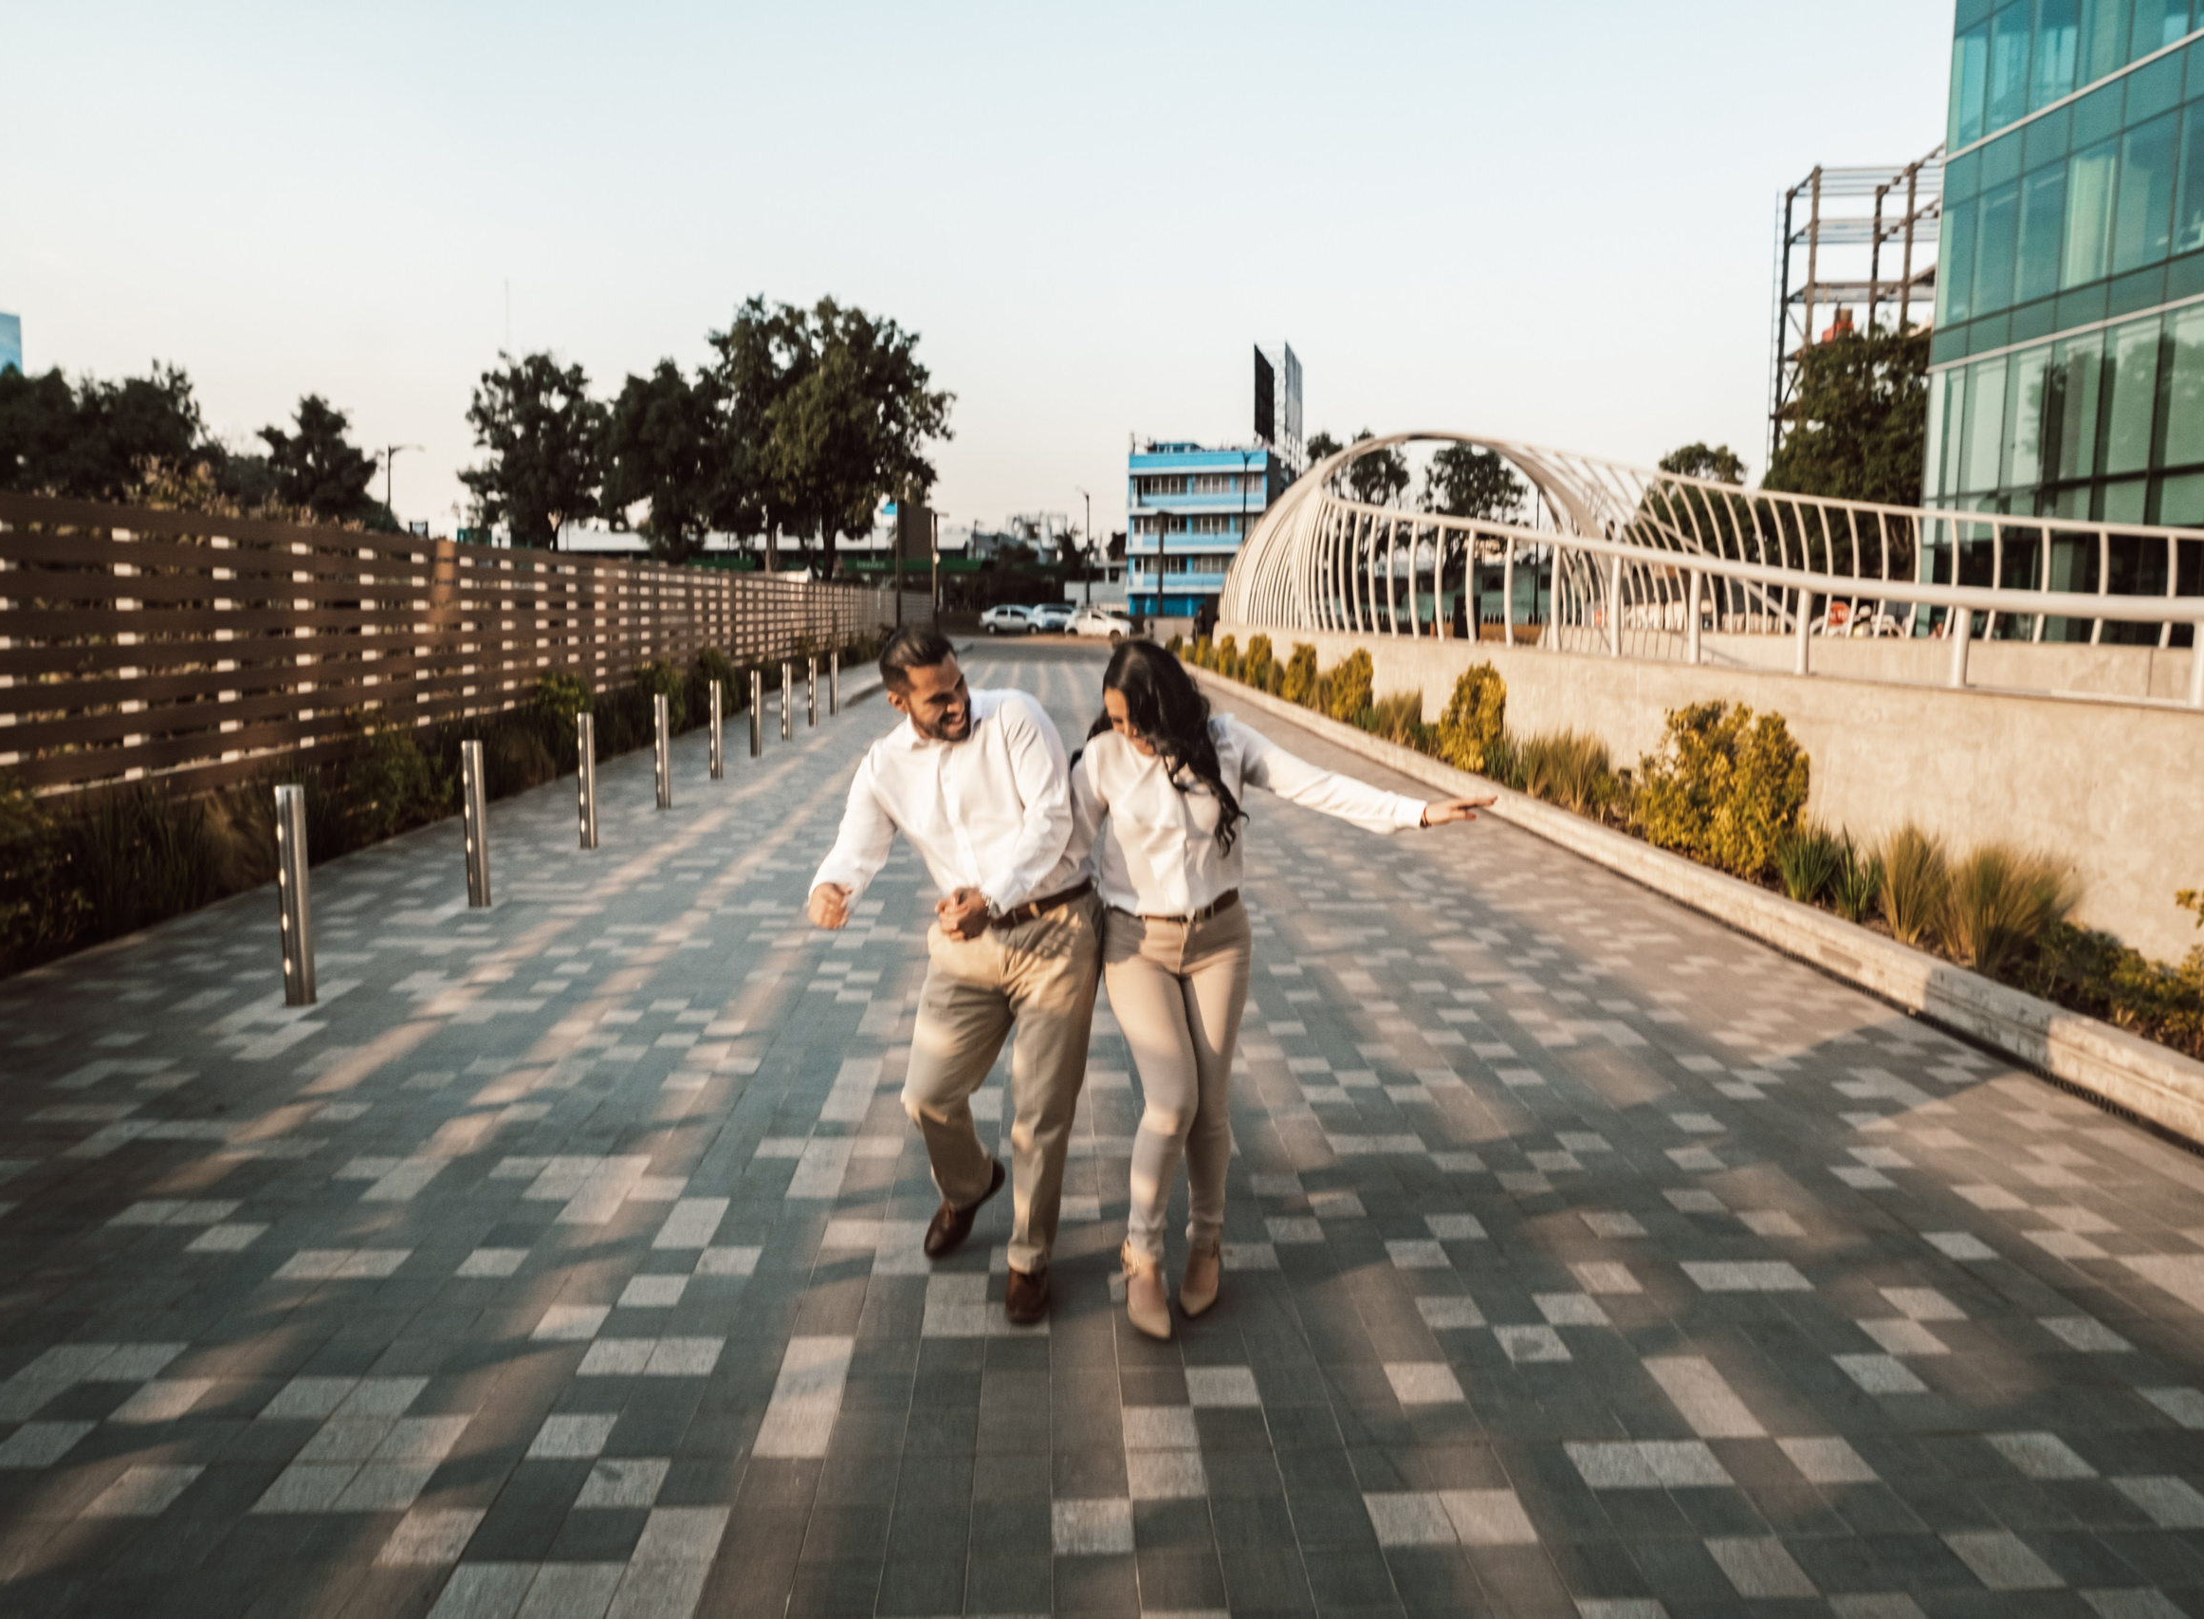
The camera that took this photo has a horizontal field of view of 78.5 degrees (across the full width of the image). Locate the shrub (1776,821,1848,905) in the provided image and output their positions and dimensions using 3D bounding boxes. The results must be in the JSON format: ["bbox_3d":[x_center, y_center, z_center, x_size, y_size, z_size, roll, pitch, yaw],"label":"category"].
[{"bbox_3d":[3.779,0.293,7.195,0.400,0.440,0.420,0,8,-2],"label":"shrub"}]

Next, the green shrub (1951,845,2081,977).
[{"bbox_3d":[3.931,0.430,5.830,0.470,0.540,0.470,1,6,-3],"label":"green shrub"}]

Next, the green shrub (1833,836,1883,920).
[{"bbox_3d":[3.753,0.343,6.680,0.250,0.410,0.250,1,6,-3],"label":"green shrub"}]

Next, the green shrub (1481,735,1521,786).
[{"bbox_3d":[3.500,-0.433,11.822,0.400,0.400,0.400,0,9,-2],"label":"green shrub"}]

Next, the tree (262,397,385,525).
[{"bbox_3d":[-29.481,-10.828,50.946,4.700,9.304,4.700,0,9,0],"label":"tree"}]

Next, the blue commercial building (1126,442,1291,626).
[{"bbox_3d":[8.333,-20.345,101.779,10.173,12.651,11.000,2,9,16],"label":"blue commercial building"}]

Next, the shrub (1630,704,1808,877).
[{"bbox_3d":[3.756,-0.126,8.180,0.950,1.020,1.150,0,8,-2],"label":"shrub"}]

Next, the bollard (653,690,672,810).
[{"bbox_3d":[-3.530,-0.462,10.846,0.103,0.900,0.103,1,6,-3],"label":"bollard"}]

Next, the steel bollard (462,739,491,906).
[{"bbox_3d":[-3.524,0.079,7.599,0.118,0.931,0.118,0,9,0],"label":"steel bollard"}]

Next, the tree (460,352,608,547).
[{"bbox_3d":[-21.336,-11.600,50.827,5.600,10.865,5.600,0,9,0],"label":"tree"}]

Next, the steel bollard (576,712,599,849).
[{"bbox_3d":[-3.451,-0.188,9.066,0.103,0.900,0.103,1,6,-3],"label":"steel bollard"}]

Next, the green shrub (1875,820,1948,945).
[{"bbox_3d":[3.834,0.358,6.377,0.380,0.580,0.380,0,8,-2],"label":"green shrub"}]

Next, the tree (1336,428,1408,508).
[{"bbox_3d":[13.273,-13.622,66.704,4.100,10.032,4.100,0,9,0],"label":"tree"}]

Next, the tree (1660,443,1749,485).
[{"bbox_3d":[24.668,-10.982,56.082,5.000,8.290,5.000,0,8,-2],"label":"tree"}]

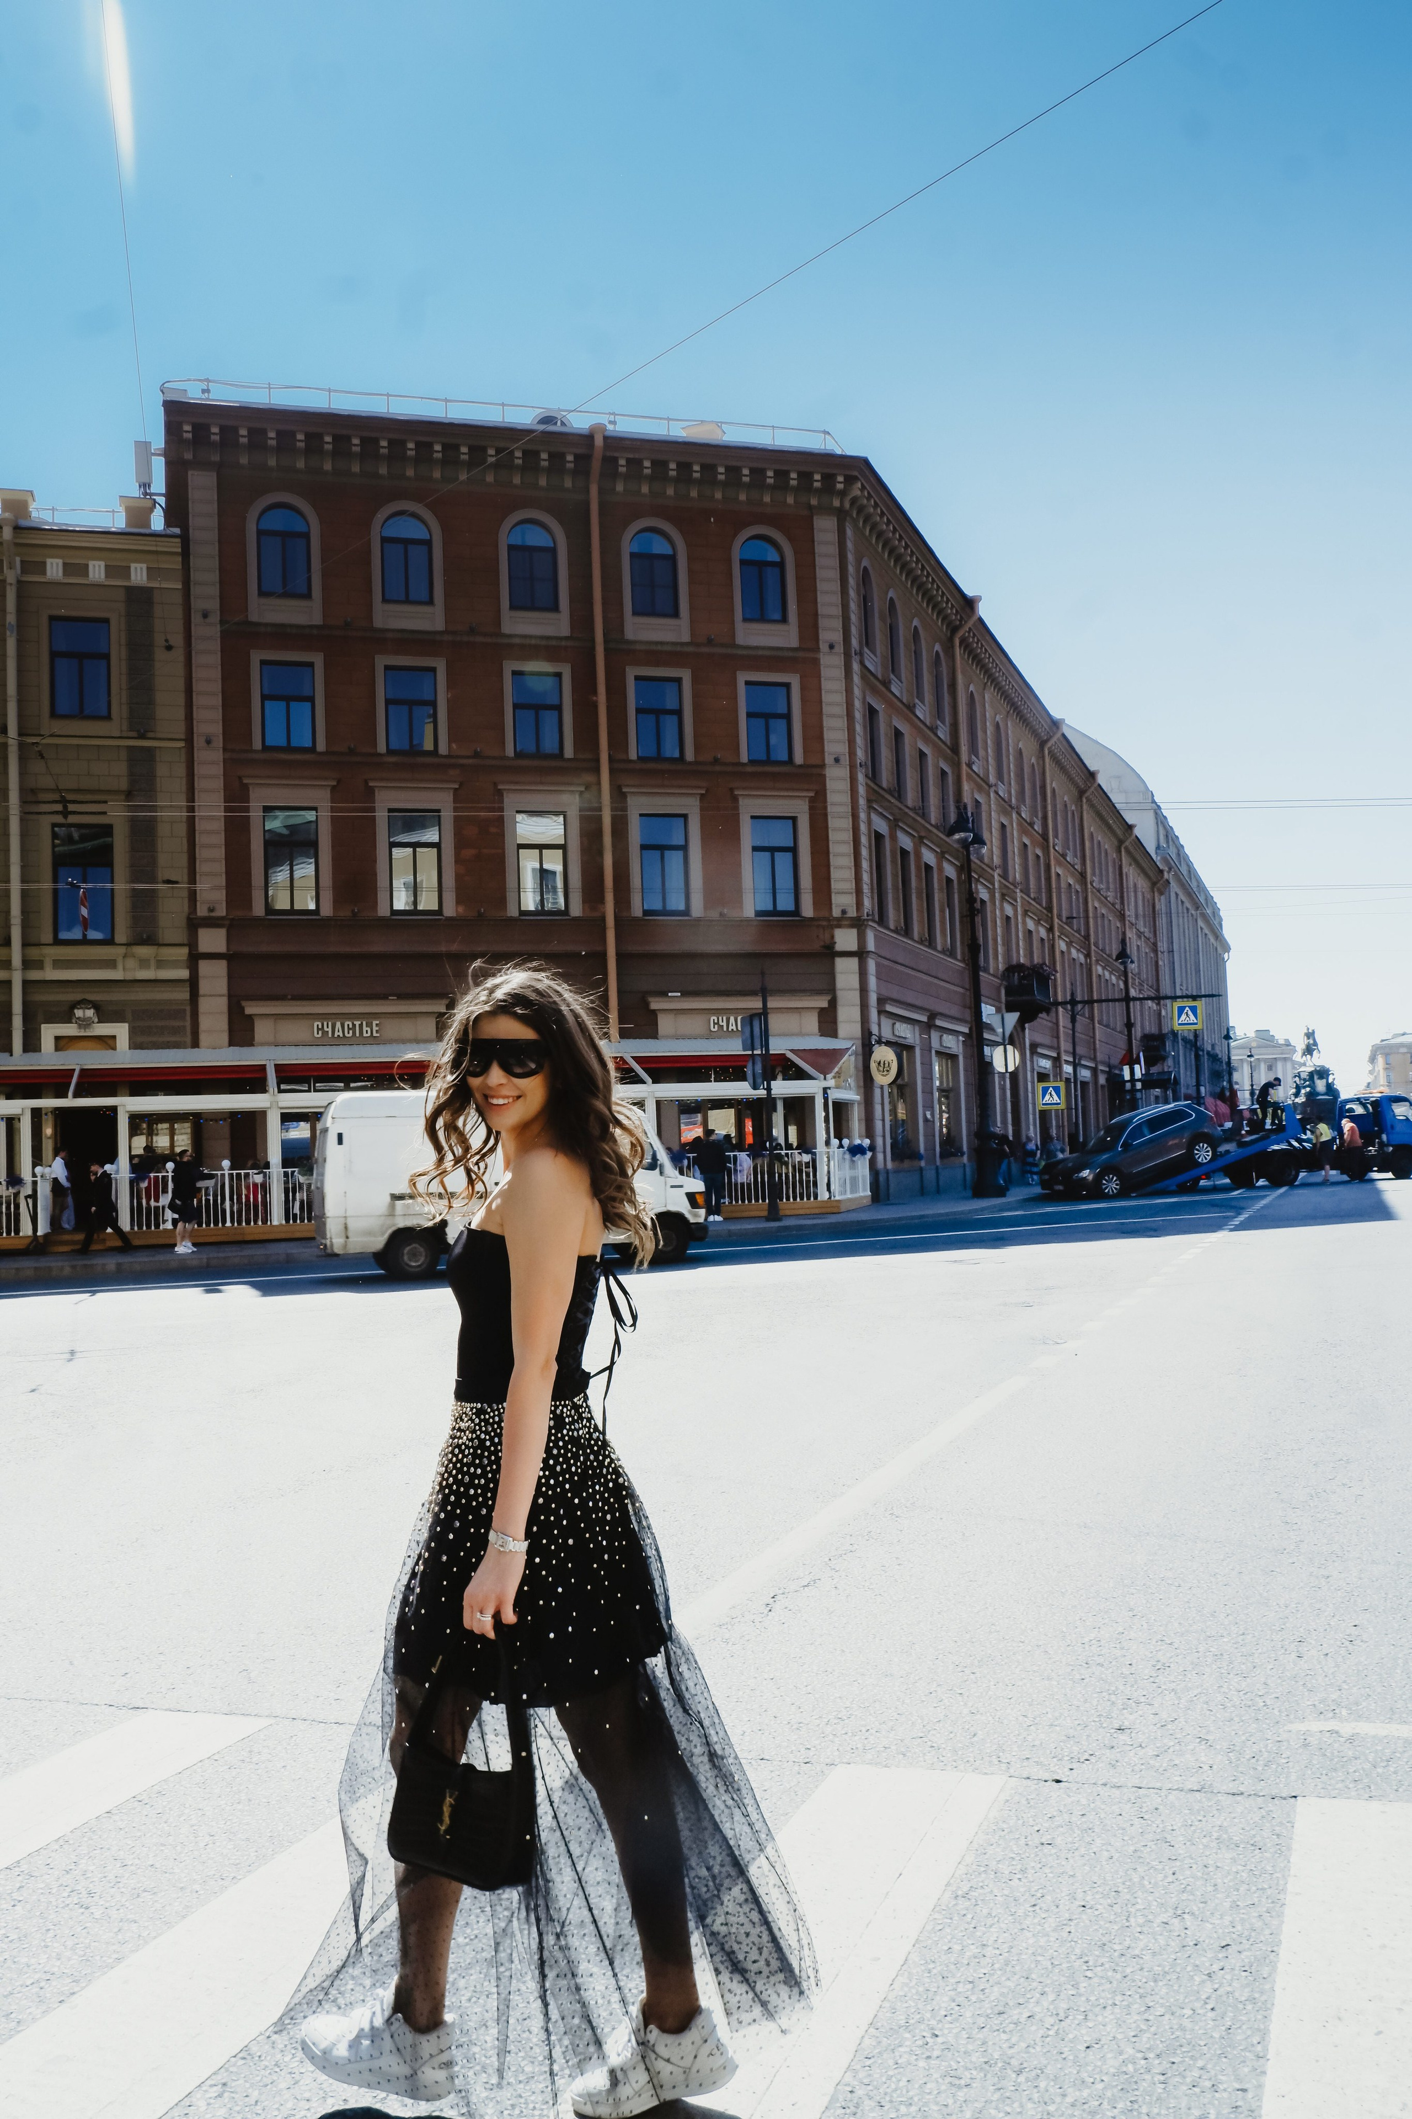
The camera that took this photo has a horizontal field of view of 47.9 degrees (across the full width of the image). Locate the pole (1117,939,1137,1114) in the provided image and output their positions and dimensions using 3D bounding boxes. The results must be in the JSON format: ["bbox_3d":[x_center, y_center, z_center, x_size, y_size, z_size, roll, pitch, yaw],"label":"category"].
[{"bbox_3d":[17.602,-0.206,66.006,0.600,9.630,0.600,-1,-4,-15],"label":"pole"}]

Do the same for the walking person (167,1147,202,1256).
[{"bbox_3d":[-8.549,2.316,26.000,0.420,1.720,0.460,-4,-4,25],"label":"walking person"}]

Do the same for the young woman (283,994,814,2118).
[{"bbox_3d":[-0.240,0.748,2.494,0.760,1.700,0.520,-3,-4,10],"label":"young woman"}]

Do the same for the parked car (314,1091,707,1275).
[{"bbox_3d":[-2.673,1.682,21.840,5.200,2.360,1.970,-1,-4,-18],"label":"parked car"}]

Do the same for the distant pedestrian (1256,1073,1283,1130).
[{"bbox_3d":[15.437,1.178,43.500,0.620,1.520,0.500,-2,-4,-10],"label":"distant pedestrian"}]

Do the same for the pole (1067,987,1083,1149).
[{"bbox_3d":[11.964,0.822,51.111,0.280,6.200,0.280,-1,-4,-15],"label":"pole"}]

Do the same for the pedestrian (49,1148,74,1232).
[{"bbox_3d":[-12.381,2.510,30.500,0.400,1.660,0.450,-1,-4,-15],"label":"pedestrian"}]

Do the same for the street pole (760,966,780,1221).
[{"bbox_3d":[1.207,0.661,29.954,0.300,4.780,0.300,-1,-4,-15],"label":"street pole"}]

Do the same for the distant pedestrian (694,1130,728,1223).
[{"bbox_3d":[0.095,2.210,30.300,0.550,1.760,0.380,-3,-4,5],"label":"distant pedestrian"}]

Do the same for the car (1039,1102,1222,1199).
[{"bbox_3d":[10.308,2.224,38.700,4.490,1.670,1.850,-15,2,-23],"label":"car"}]

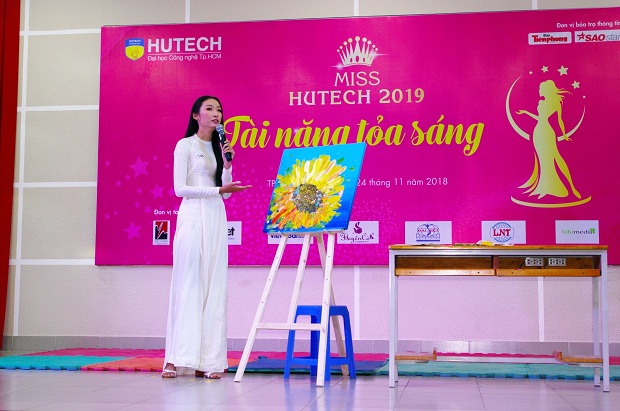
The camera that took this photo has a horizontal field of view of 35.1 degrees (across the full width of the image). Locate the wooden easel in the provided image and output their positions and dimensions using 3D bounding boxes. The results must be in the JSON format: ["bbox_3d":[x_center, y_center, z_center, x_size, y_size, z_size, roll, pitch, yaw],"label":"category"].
[{"bbox_3d":[0.017,0.496,6.023,0.620,1.130,0.820,-3,-6,31],"label":"wooden easel"}]

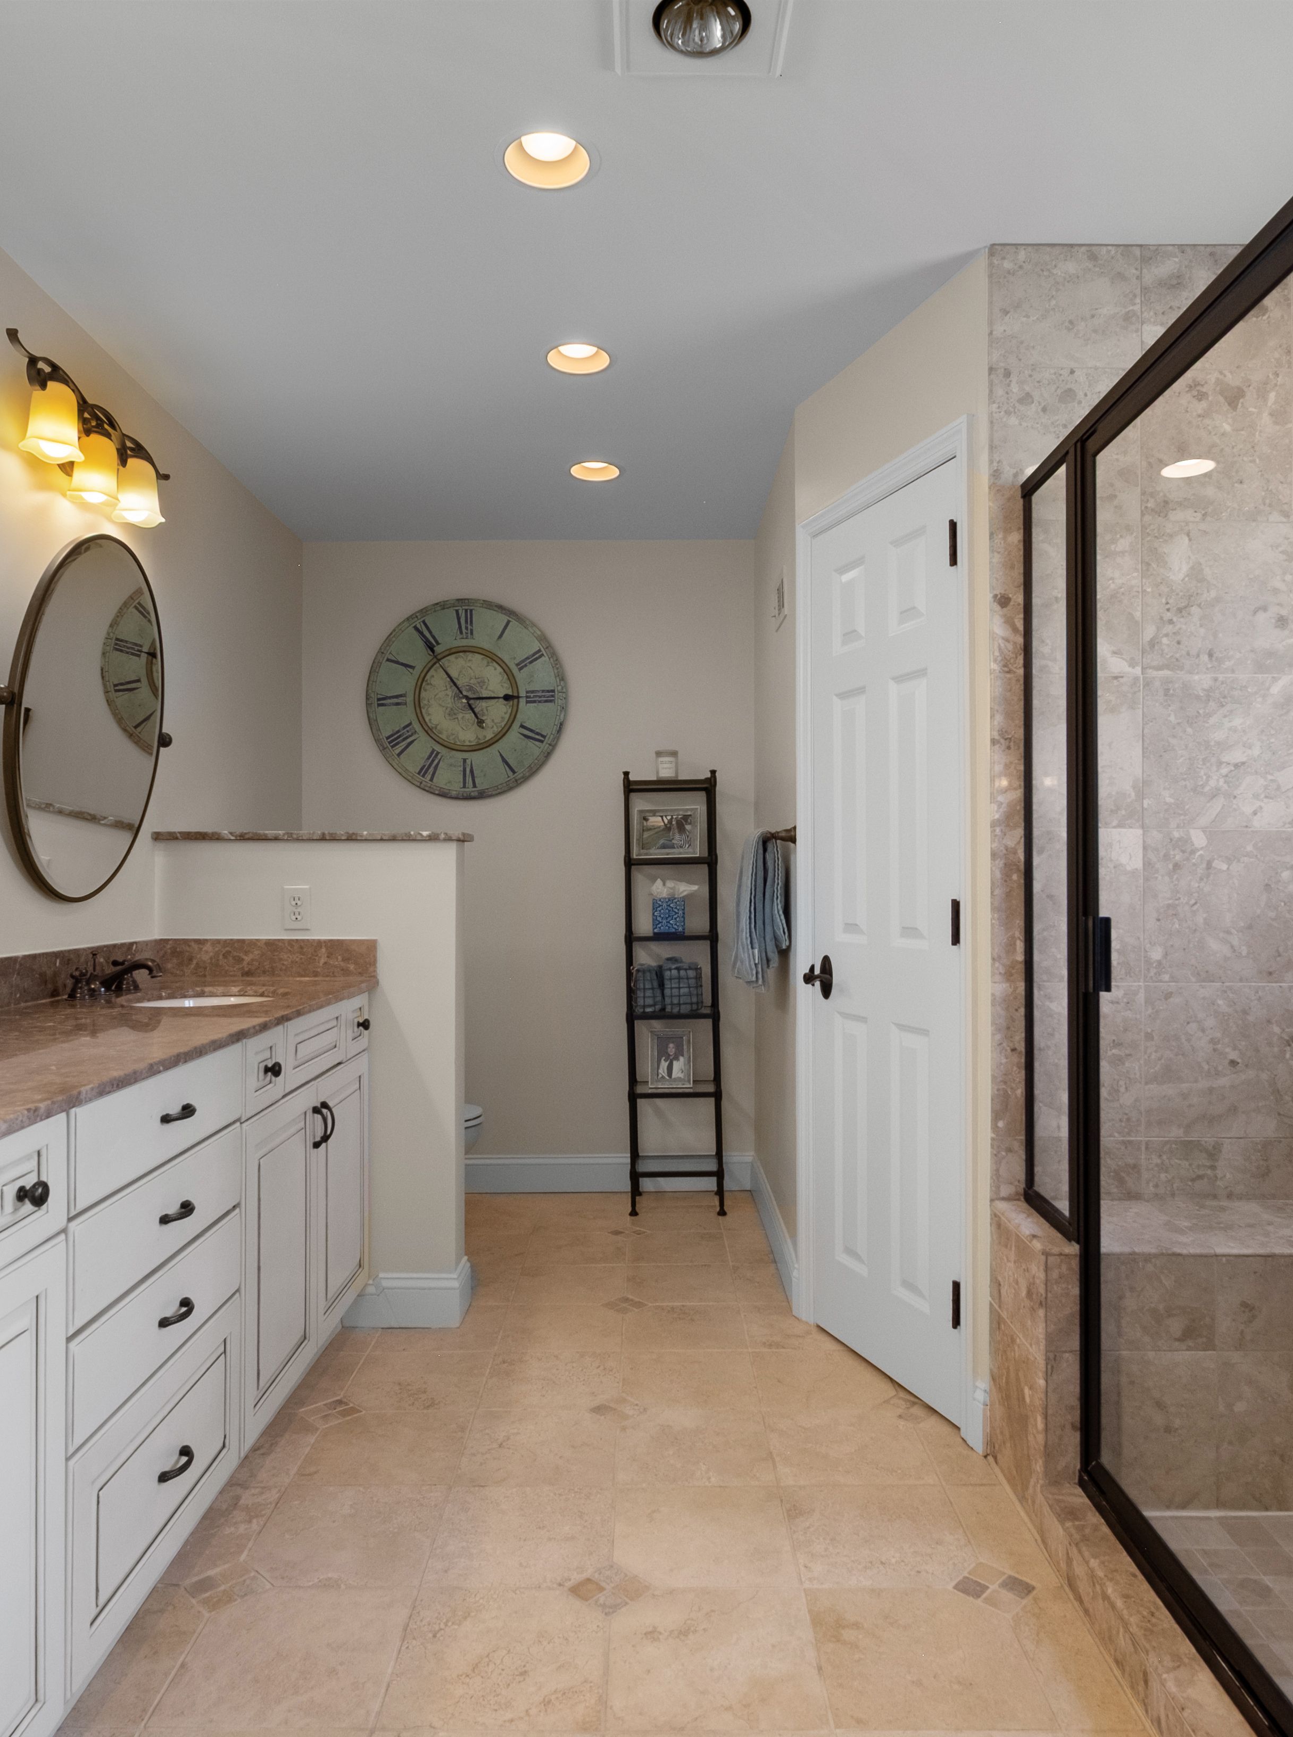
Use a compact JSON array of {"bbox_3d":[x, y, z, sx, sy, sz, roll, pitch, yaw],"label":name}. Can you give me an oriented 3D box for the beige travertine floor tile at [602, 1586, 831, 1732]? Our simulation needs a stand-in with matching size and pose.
[{"bbox_3d":[0.097,1.183,1.626,0.310,0.011,0.298,0,-1,0],"label":"beige travertine floor tile"}]

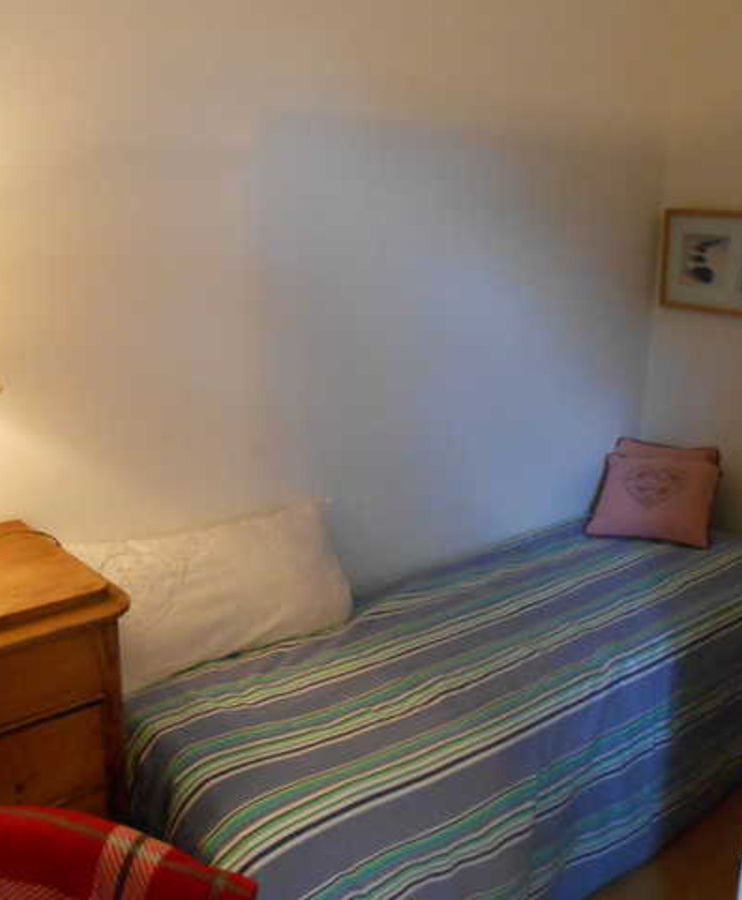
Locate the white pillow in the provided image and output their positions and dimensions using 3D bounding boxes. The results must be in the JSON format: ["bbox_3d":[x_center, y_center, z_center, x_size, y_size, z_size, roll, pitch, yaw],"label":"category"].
[{"bbox_3d":[-0.345,0.325,2.041,0.697,0.323,0.131,-11,7,-39],"label":"white pillow"}]

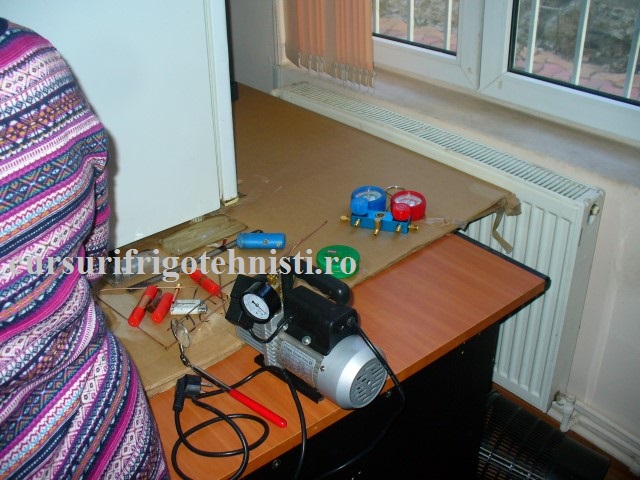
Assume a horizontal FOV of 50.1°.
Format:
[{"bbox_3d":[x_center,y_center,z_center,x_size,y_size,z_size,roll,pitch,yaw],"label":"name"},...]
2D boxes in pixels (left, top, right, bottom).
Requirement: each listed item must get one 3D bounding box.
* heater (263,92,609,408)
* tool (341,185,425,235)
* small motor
[{"bbox_3d":[0.267,-0.034,2.109,0.089,0.624,1.178,-22,35,-33],"label":"heater"},{"bbox_3d":[0.142,-0.069,1.488,0.177,0.058,0.183,7,30,15],"label":"tool"},{"bbox_3d":[-0.029,0.122,1.046,0.278,0.205,0.110,24,38,39],"label":"small motor"}]

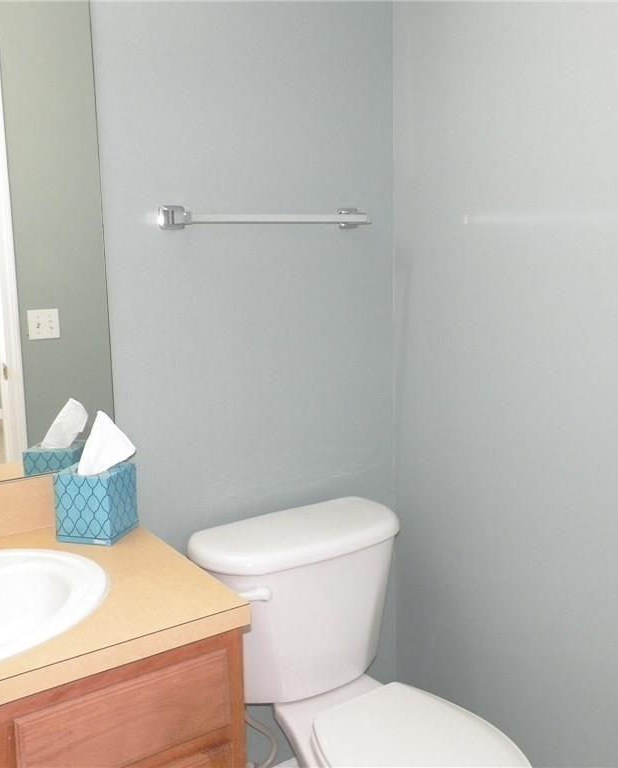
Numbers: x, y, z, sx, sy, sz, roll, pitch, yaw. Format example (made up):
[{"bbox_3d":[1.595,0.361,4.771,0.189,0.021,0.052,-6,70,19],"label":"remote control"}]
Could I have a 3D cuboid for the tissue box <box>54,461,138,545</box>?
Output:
[{"bbox_3d":[-0.399,0.221,1.399,0.109,0.129,0.109,1,9,14],"label":"tissue box"}]

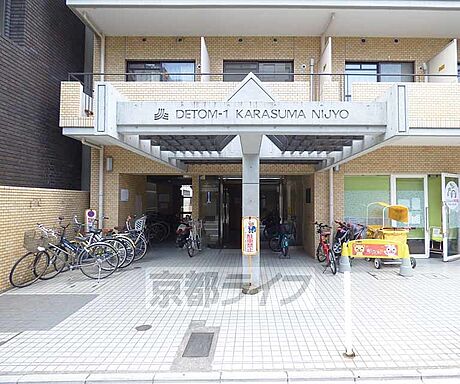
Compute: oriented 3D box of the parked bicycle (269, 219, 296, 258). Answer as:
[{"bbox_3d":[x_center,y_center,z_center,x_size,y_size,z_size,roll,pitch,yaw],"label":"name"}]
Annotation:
[{"bbox_3d":[1.400,1.135,7.500,0.520,1.000,1.620,0,-2,-3],"label":"parked bicycle"}]

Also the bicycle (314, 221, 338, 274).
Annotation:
[{"bbox_3d":[2.100,1.135,6.020,0.500,1.020,1.520,0,-2,3],"label":"bicycle"}]

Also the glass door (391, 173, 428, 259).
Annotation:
[{"bbox_3d":[4.458,0.609,6.880,0.940,2.080,0.070,0,-2,0],"label":"glass door"}]

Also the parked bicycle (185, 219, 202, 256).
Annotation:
[{"bbox_3d":[-0.960,1.135,7.550,0.520,1.020,1.680,0,-2,0],"label":"parked bicycle"}]

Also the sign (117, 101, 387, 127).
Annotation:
[{"bbox_3d":[0.261,-0.930,3.280,3.150,0.300,0.120,0,-2,0],"label":"sign"}]

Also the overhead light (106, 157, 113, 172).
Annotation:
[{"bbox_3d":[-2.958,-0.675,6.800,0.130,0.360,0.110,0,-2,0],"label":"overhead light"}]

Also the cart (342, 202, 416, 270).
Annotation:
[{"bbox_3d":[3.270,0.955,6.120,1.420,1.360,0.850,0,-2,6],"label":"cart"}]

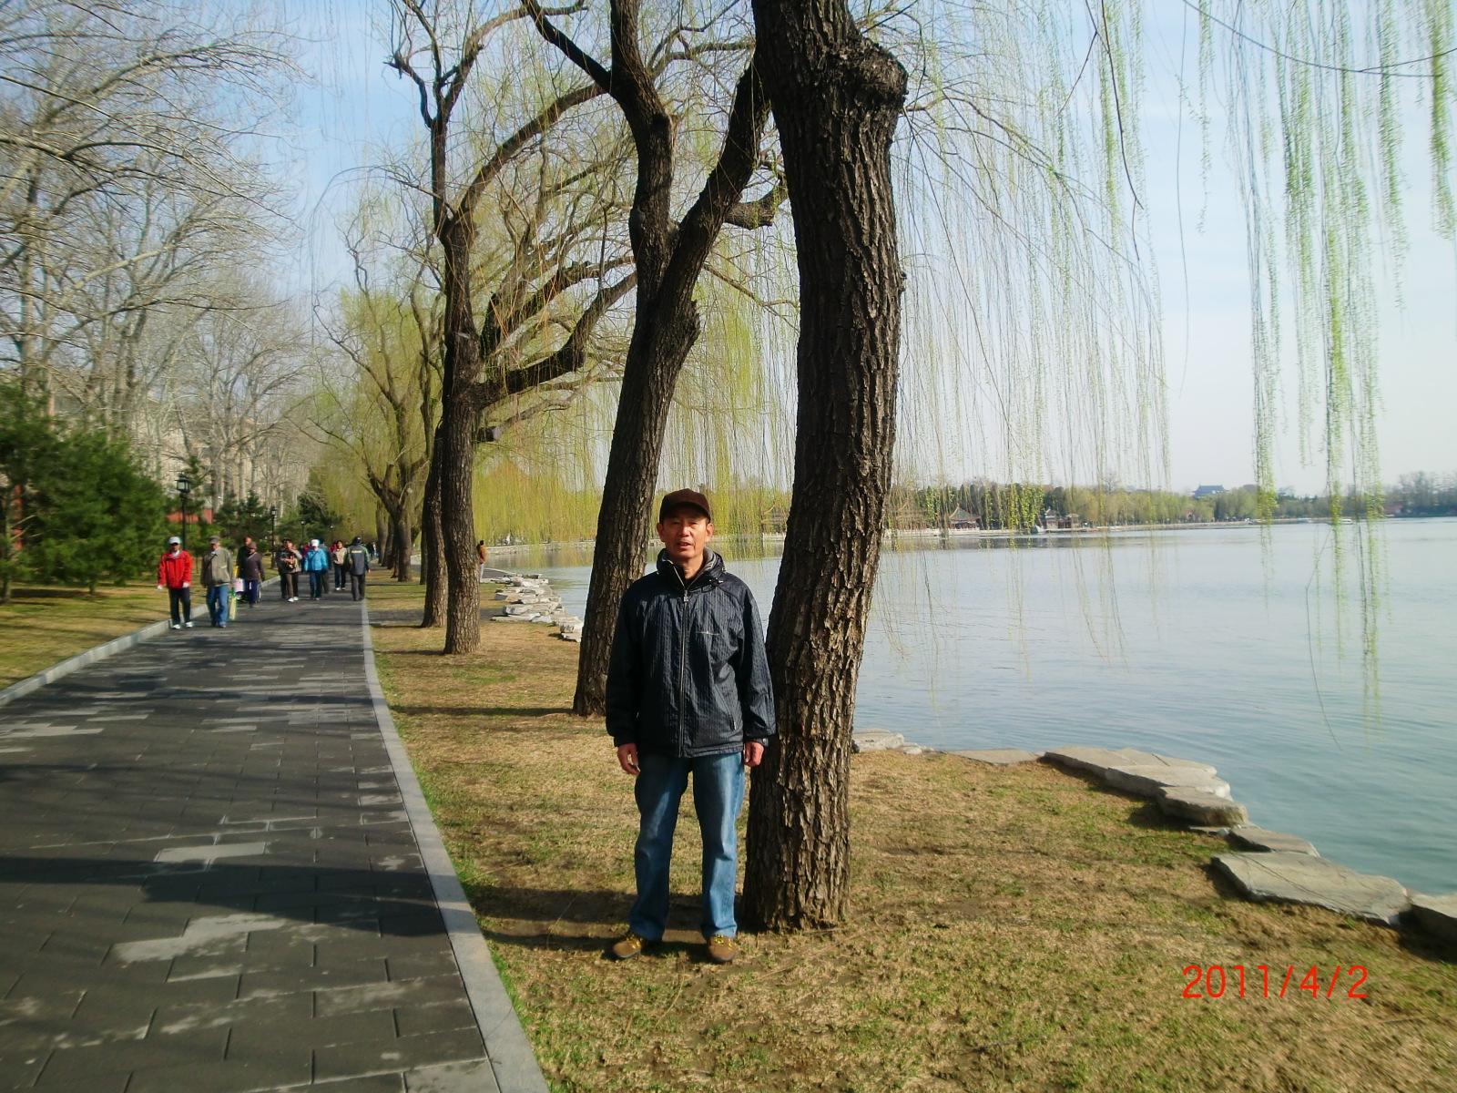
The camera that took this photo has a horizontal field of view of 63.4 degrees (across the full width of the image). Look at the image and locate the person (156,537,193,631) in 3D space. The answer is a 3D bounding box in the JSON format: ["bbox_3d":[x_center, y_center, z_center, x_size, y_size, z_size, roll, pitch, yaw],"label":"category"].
[{"bbox_3d":[-10.326,0.662,22.000,0.640,1.715,0.420,-1,1,-20],"label":"person"}]

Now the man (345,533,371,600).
[{"bbox_3d":[-9.666,0.563,30.700,0.620,1.690,0.420,-1,1,-18],"label":"man"}]

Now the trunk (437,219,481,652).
[{"bbox_3d":[-3.753,-1.458,16.500,0.620,5.896,0.580,-1,1,0],"label":"trunk"}]

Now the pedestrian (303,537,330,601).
[{"bbox_3d":[-10.908,0.618,31.200,0.600,1.615,0.420,-1,1,-19],"label":"pedestrian"}]

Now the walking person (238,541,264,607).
[{"bbox_3d":[-11.695,0.701,28.900,0.600,1.585,0.420,-1,1,-16],"label":"walking person"}]

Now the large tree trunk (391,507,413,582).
[{"bbox_3d":[-11.483,-0.090,41.500,0.750,2.665,0.680,-1,1,0],"label":"large tree trunk"}]

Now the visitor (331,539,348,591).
[{"bbox_3d":[-12.023,0.592,36.400,0.520,1.593,0.400,-1,1,-14],"label":"visitor"}]

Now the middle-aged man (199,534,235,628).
[{"bbox_3d":[-9.497,0.656,21.900,0.620,1.713,0.450,-1,1,-14],"label":"middle-aged man"}]

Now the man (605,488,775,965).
[{"bbox_3d":[-0.147,0.670,4.420,0.620,1.740,0.370,-1,1,4],"label":"man"}]

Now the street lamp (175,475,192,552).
[{"bbox_3d":[-15.251,-0.271,33.000,0.400,3.506,0.400,-1,1,-18],"label":"street lamp"}]

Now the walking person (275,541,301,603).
[{"bbox_3d":[-11.423,0.635,30.600,0.620,1.596,0.450,-1,1,-16],"label":"walking person"}]

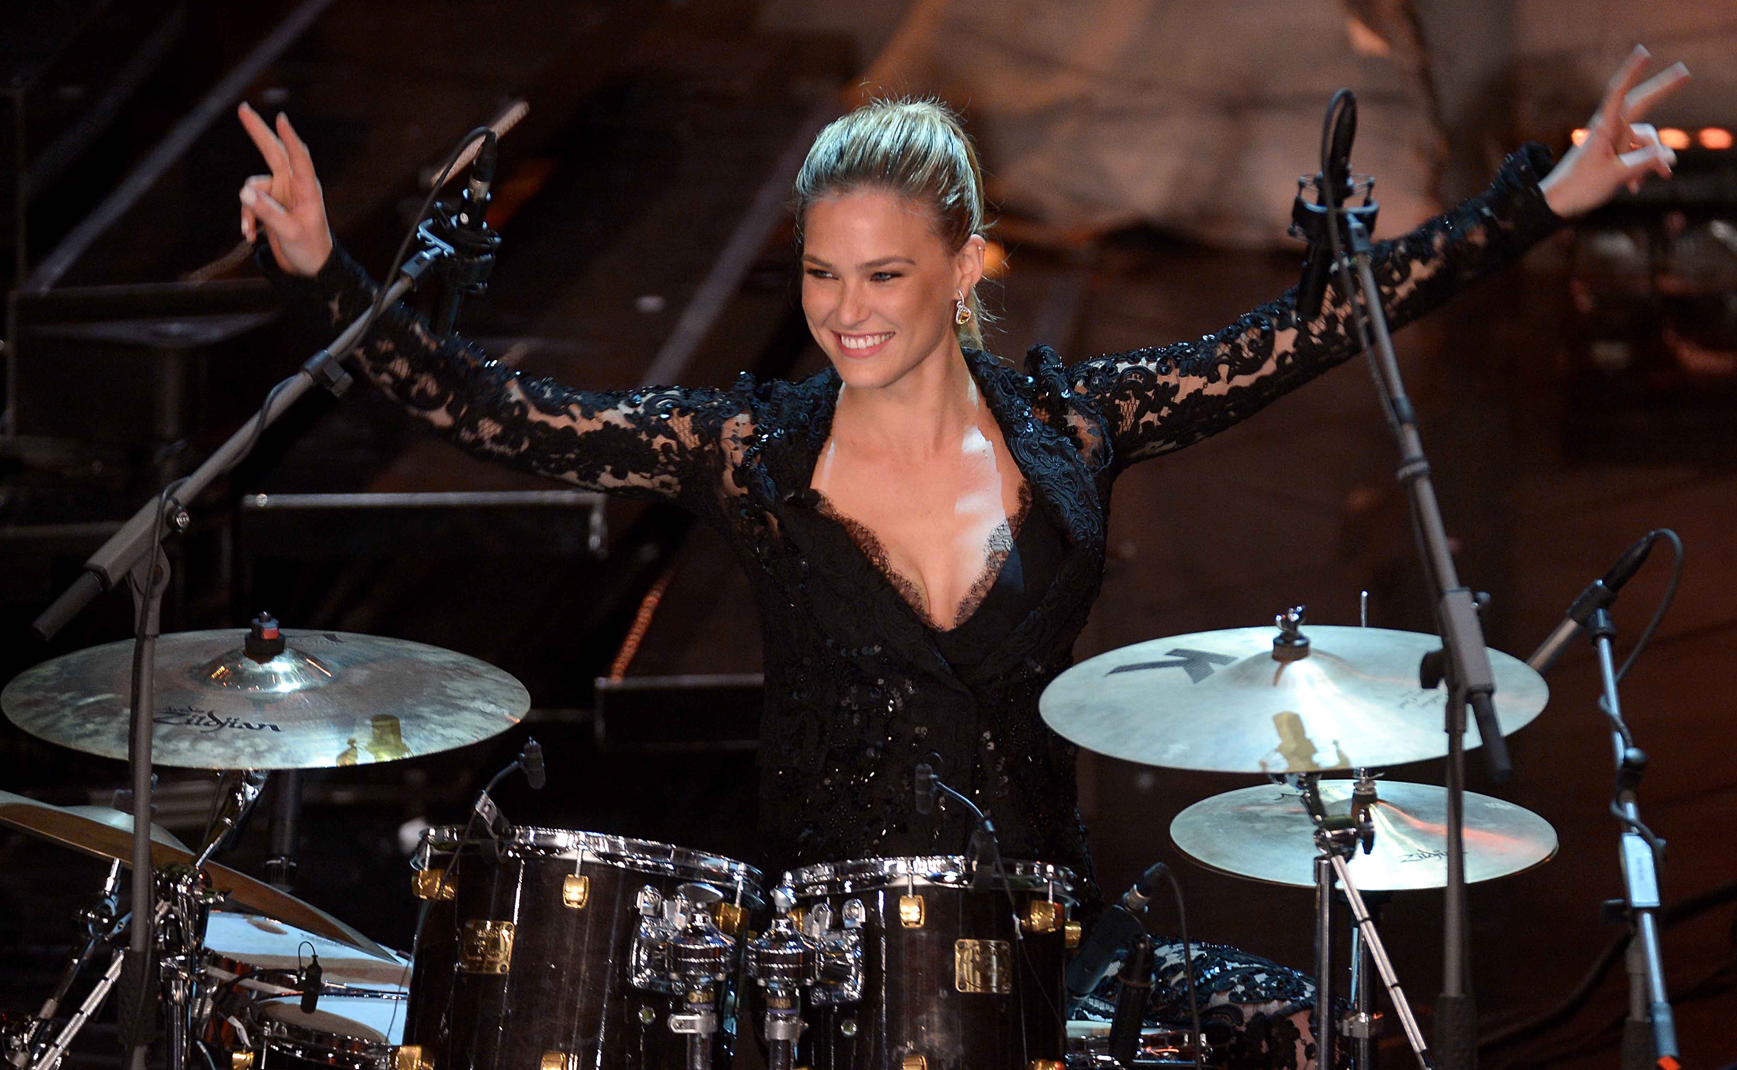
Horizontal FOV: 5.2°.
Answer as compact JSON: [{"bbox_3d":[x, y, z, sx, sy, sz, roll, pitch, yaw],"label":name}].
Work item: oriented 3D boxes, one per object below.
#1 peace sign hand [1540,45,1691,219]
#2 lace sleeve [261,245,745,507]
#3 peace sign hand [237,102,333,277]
[{"bbox_3d":[0.699,-0.372,17.950,0.100,0.180,0.080,19,16,-44],"label":"peace sign hand"},{"bbox_3d":[-0.340,-0.148,17.950,0.450,0.240,0.200,2,16,6],"label":"lace sleeve"},{"bbox_3d":[-0.542,-0.320,17.900,0.090,0.180,0.080,-2,19,39],"label":"peace sign hand"}]

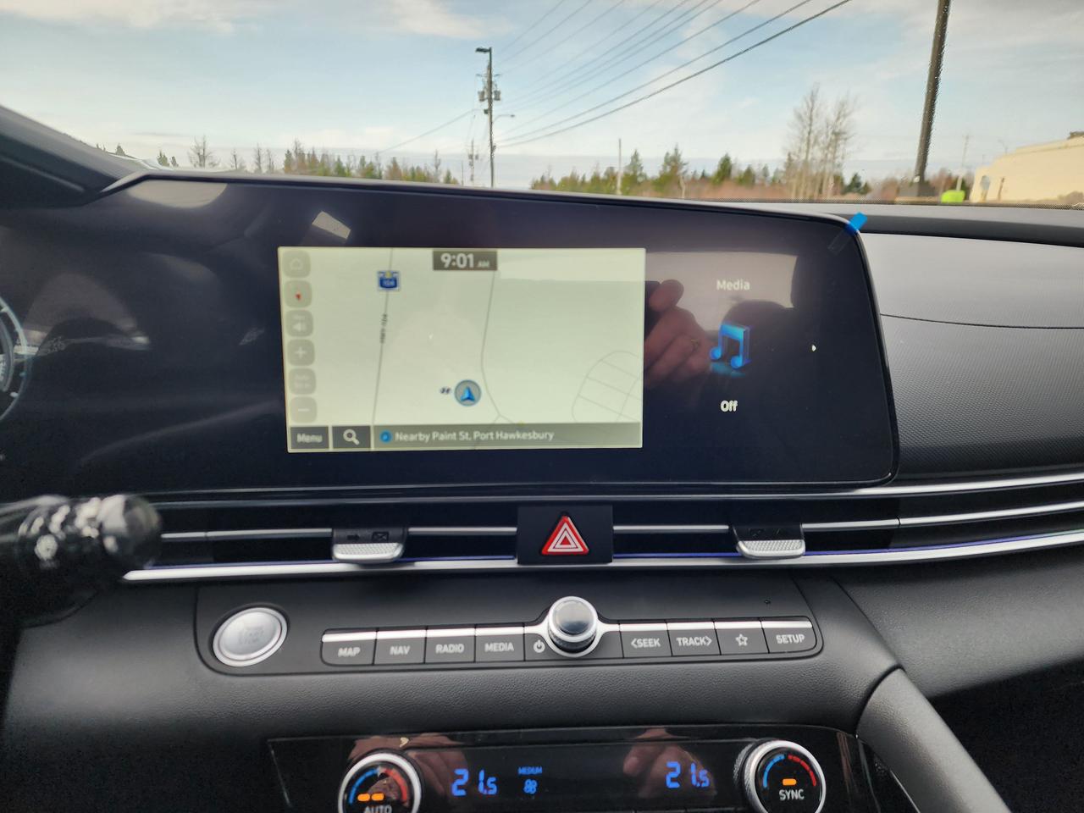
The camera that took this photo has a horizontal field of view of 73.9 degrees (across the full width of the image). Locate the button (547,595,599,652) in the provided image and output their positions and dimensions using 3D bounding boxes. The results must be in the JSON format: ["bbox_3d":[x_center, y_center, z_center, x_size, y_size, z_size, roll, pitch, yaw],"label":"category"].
[{"bbox_3d":[0.013,0.095,0.315,0.021,0.011,0.021,-1,48,-3],"label":"button"}]

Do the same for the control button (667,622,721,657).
[{"bbox_3d":[0.067,0.105,0.320,0.021,0.006,0.015,-1,48,-3],"label":"control button"}]

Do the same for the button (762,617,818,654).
[{"bbox_3d":[0.110,0.104,0.323,0.022,0.006,0.015,-1,48,-3],"label":"button"}]

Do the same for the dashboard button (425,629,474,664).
[{"bbox_3d":[-0.040,0.106,0.314,0.021,0.006,0.015,-1,48,-3],"label":"dashboard button"}]

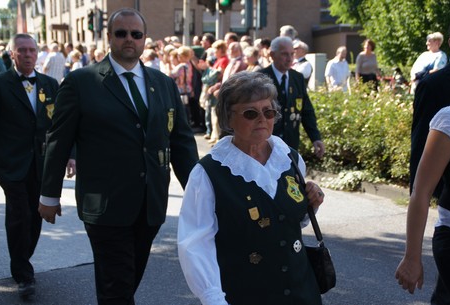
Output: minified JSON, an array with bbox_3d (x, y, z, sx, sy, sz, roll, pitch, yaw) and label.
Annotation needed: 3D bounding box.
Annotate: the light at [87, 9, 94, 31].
[{"bbox_3d":[-5.330,-5.263,38.000,0.280,0.850,0.300,4,7,33],"label":"light"}]

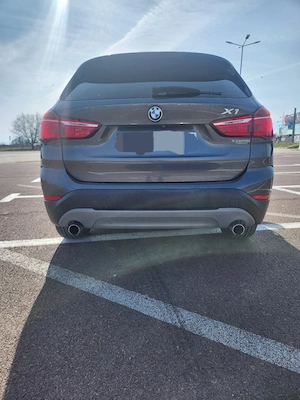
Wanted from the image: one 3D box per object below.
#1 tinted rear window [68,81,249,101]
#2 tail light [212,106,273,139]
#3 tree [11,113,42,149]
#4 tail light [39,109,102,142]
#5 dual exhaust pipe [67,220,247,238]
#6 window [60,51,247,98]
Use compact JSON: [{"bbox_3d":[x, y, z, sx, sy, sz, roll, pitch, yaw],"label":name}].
[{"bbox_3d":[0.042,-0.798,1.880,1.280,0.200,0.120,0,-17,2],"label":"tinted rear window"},{"bbox_3d":[0.610,-0.493,1.779,0.450,0.205,0.200,0,11,2],"label":"tail light"},{"bbox_3d":[-21.027,-11.941,46.000,6.000,6.200,5.200,-1,11,0],"label":"tree"},{"bbox_3d":[-0.540,-0.486,1.799,0.450,0.205,0.200,0,11,2],"label":"tail light"},{"bbox_3d":[0.049,0.188,1.842,1.200,0.100,0.150,0,11,2],"label":"dual exhaust pipe"},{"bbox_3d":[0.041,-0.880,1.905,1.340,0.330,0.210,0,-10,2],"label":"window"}]

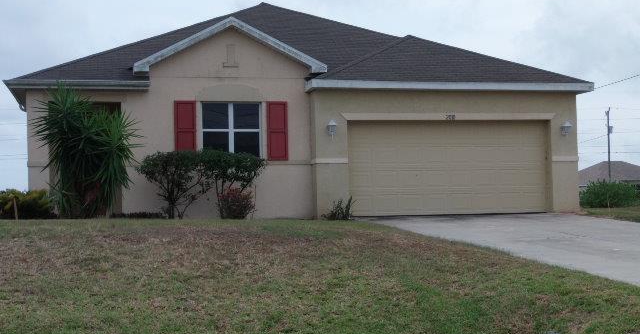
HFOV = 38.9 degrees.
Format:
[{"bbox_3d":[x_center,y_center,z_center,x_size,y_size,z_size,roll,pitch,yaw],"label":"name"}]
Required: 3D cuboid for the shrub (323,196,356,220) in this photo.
[{"bbox_3d":[0.400,0.909,19.603,0.670,0.490,0.550,-1,-2,-12],"label":"shrub"}]

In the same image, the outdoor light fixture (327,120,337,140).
[{"bbox_3d":[0.256,-0.814,19.936,0.210,0.440,0.220,-1,-2,-12],"label":"outdoor light fixture"}]

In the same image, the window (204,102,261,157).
[{"bbox_3d":[-1.968,-0.815,20.182,1.302,1.278,0.100,-1,-2,-12],"label":"window"}]

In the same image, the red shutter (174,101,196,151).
[{"bbox_3d":[-2.955,-0.799,19.906,0.479,1.298,0.050,-1,-2,-12],"label":"red shutter"}]

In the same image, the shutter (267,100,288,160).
[{"bbox_3d":[-0.951,-0.805,20.340,0.494,1.335,0.050,-1,-2,-12],"label":"shutter"}]

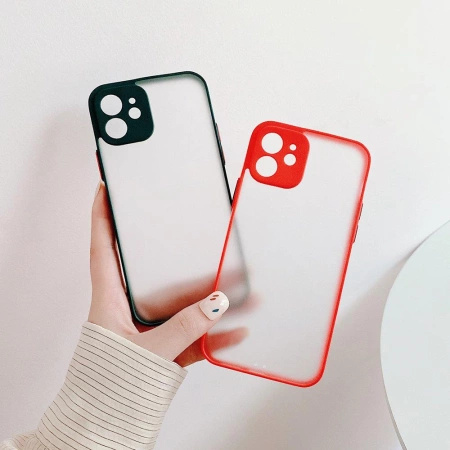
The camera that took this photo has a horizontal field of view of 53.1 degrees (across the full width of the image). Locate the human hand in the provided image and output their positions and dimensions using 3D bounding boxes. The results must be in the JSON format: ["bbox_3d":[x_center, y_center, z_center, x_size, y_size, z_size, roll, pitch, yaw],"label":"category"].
[{"bbox_3d":[-0.037,0.031,0.295,0.102,0.120,0.065,0,0,-12],"label":"human hand"}]

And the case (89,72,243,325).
[{"bbox_3d":[-0.035,-0.016,0.288,0.077,0.152,0.012,-12,4,-8],"label":"case"}]

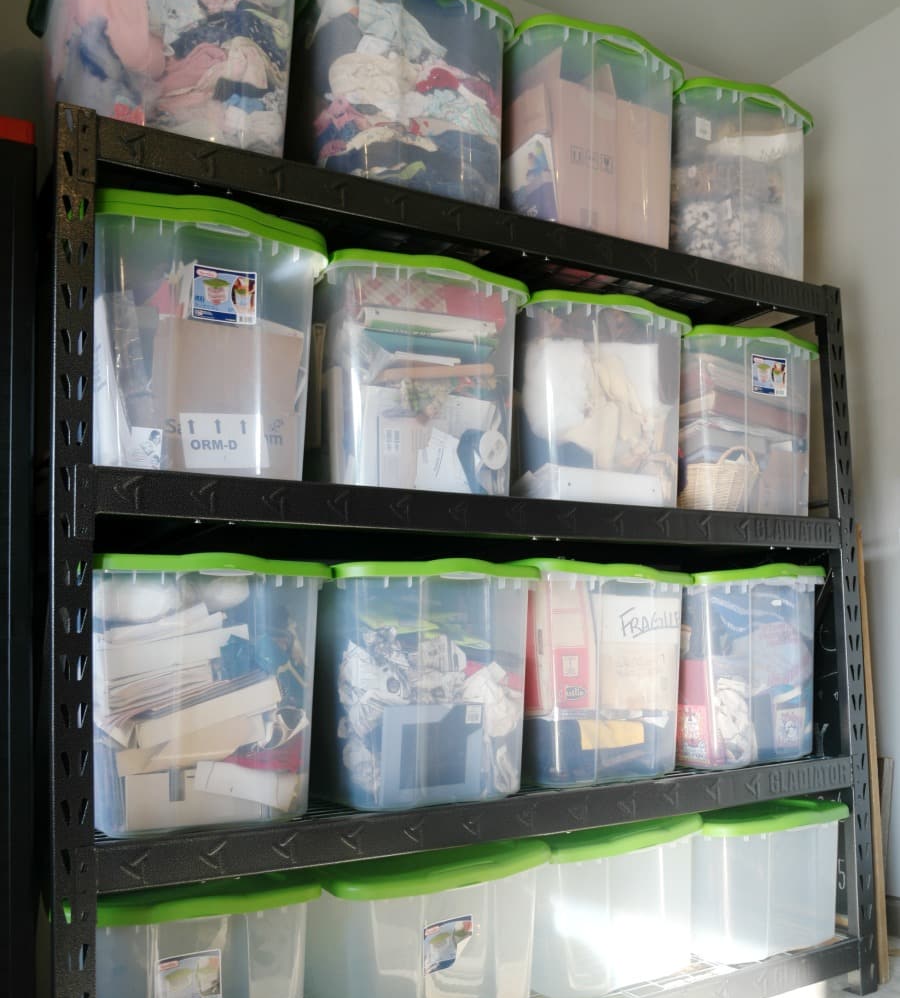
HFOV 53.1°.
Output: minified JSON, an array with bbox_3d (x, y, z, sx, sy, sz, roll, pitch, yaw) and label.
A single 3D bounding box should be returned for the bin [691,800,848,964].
[{"bbox_3d":[0.642,0.938,2.367,0.470,0.345,0.570,4,-7,-29],"label":"bin"}]

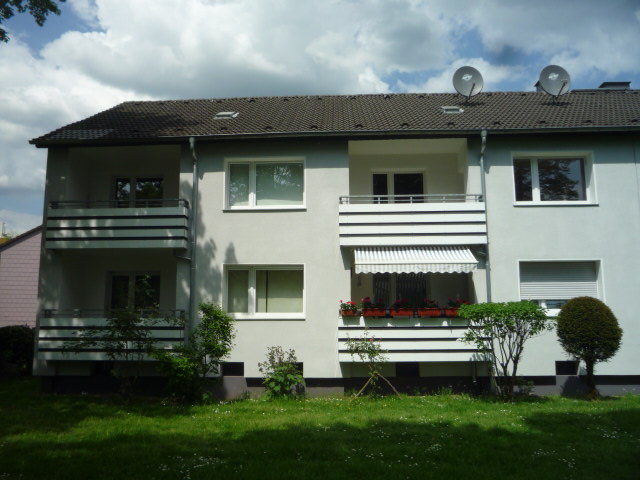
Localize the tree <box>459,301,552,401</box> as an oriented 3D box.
[{"bbox_3d":[4.006,2.382,11.994,1.958,2.092,1.900,-1,-8,3],"label":"tree"}]

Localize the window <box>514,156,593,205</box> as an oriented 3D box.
[{"bbox_3d":[5.868,-1.522,13.920,2.039,1.336,0.180,-1,-8,3],"label":"window"}]

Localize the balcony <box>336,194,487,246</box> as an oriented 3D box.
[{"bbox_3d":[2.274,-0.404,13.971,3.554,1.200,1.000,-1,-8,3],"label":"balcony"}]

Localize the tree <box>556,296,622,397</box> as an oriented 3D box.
[{"bbox_3d":[5.929,2.379,12.198,1.420,2.240,1.420,-1,-8,3],"label":"tree"}]

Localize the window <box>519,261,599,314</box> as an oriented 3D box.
[{"bbox_3d":[5.875,1.180,13.547,1.997,1.364,0.180,-1,-8,3],"label":"window"}]

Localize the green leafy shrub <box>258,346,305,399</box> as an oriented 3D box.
[{"bbox_3d":[-0.900,3.107,12.955,1.080,1.218,0.960,-1,-8,3],"label":"green leafy shrub"}]

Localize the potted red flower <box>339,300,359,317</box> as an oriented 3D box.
[{"bbox_3d":[0.675,1.633,13.146,0.473,0.397,0.260,-1,-8,3],"label":"potted red flower"}]

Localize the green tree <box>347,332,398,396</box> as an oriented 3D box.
[{"bbox_3d":[1.176,2.792,12.441,1.162,1.416,1.000,-1,-8,3],"label":"green tree"}]

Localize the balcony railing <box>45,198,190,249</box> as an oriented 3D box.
[{"bbox_3d":[-5.092,-0.357,14.132,3.565,1.211,0.500,-1,-8,3],"label":"balcony railing"}]

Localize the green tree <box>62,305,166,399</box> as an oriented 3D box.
[{"bbox_3d":[-4.772,2.610,12.715,2.311,2.161,1.350,-1,-8,3],"label":"green tree"}]

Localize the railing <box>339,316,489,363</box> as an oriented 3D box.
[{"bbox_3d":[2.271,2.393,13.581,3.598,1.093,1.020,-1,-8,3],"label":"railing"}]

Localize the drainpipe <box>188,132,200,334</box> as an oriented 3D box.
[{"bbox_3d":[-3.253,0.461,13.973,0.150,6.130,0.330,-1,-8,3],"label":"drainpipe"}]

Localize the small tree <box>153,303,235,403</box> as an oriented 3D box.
[{"bbox_3d":[-2.794,2.490,12.288,1.818,2.153,1.600,-1,-8,3],"label":"small tree"}]

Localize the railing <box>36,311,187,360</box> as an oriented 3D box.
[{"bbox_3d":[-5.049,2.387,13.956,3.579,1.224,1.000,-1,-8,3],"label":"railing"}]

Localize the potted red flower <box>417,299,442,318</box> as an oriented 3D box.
[{"bbox_3d":[2.550,1.614,13.044,0.550,0.430,0.260,-1,-8,3],"label":"potted red flower"}]

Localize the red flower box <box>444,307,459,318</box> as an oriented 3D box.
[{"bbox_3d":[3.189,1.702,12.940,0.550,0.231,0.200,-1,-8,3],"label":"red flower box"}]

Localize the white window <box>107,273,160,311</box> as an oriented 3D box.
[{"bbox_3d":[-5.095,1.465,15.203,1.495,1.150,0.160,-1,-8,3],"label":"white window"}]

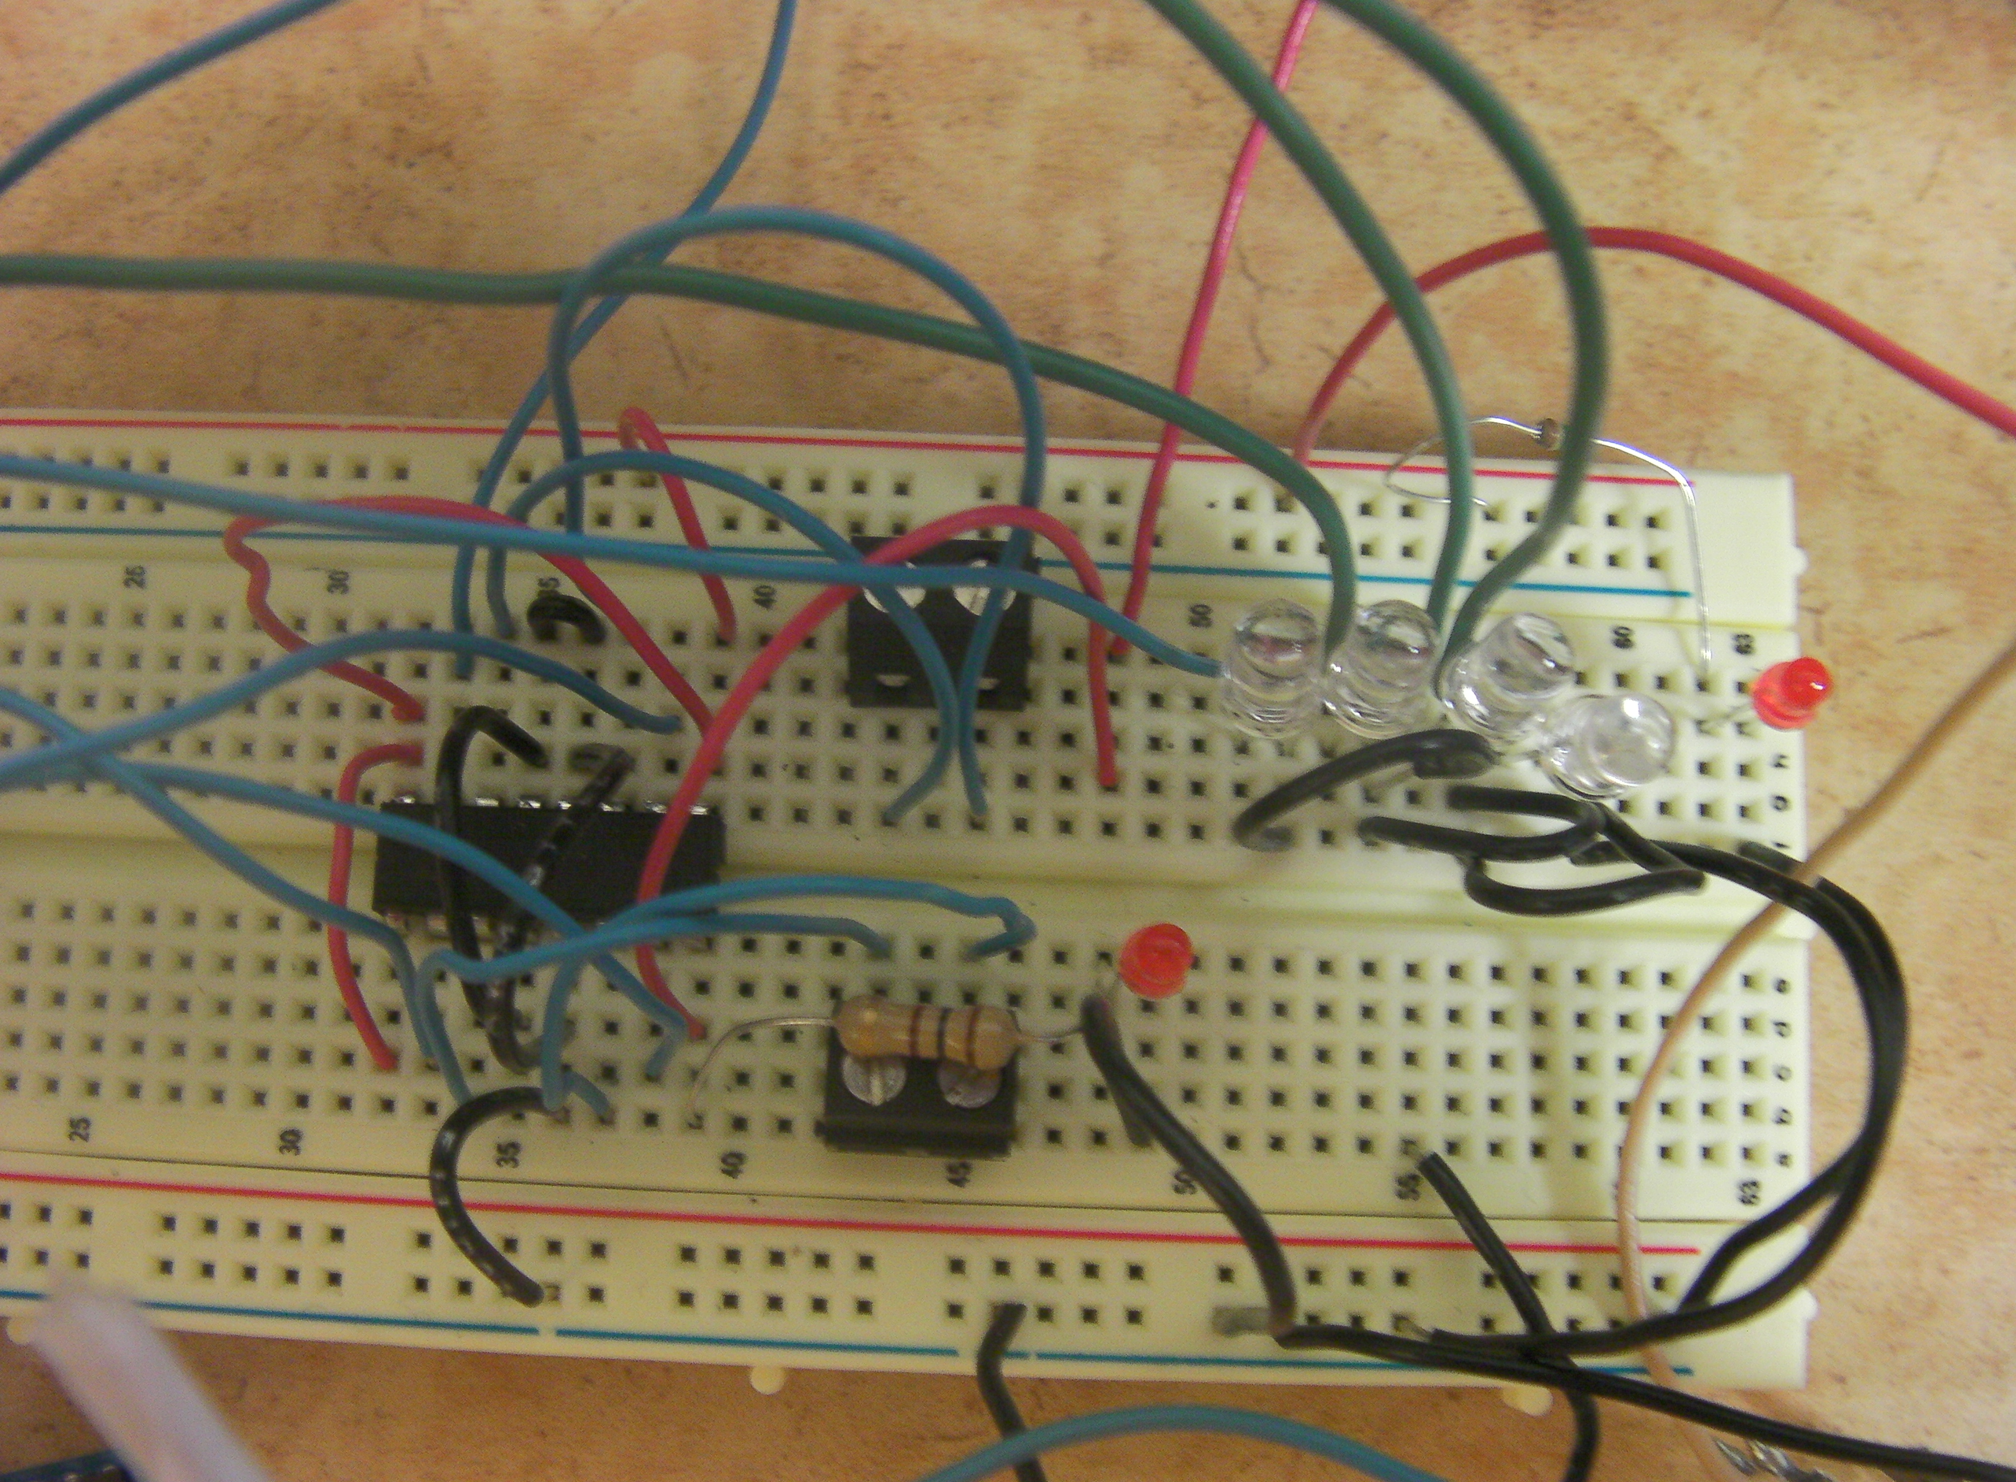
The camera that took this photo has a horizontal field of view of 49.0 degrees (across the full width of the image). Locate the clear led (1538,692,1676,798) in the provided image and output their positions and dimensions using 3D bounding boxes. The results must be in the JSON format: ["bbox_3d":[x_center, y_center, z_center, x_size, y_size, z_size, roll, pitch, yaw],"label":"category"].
[{"bbox_3d":[0.034,0.000,0.122,0.006,0.009,0.006,3,84,-3],"label":"clear led"}]

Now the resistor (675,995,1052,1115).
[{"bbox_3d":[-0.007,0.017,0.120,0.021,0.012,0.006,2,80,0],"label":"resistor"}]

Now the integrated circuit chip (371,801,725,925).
[{"bbox_3d":[-0.026,0.007,0.125,0.019,0.004,0.007,2,80,0],"label":"integrated circuit chip"}]

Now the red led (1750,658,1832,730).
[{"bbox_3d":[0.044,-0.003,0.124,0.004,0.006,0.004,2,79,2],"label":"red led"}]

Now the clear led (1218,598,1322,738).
[{"bbox_3d":[0.015,-0.004,0.123,0.006,0.009,0.006,1,62,4],"label":"clear led"}]

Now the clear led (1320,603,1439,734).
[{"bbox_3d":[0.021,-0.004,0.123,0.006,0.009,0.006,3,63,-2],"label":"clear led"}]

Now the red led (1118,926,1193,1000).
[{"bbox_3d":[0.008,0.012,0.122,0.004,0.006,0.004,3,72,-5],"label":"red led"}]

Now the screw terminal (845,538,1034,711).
[{"bbox_3d":[-0.004,-0.007,0.125,0.010,0.010,0.008,2,80,0],"label":"screw terminal"}]

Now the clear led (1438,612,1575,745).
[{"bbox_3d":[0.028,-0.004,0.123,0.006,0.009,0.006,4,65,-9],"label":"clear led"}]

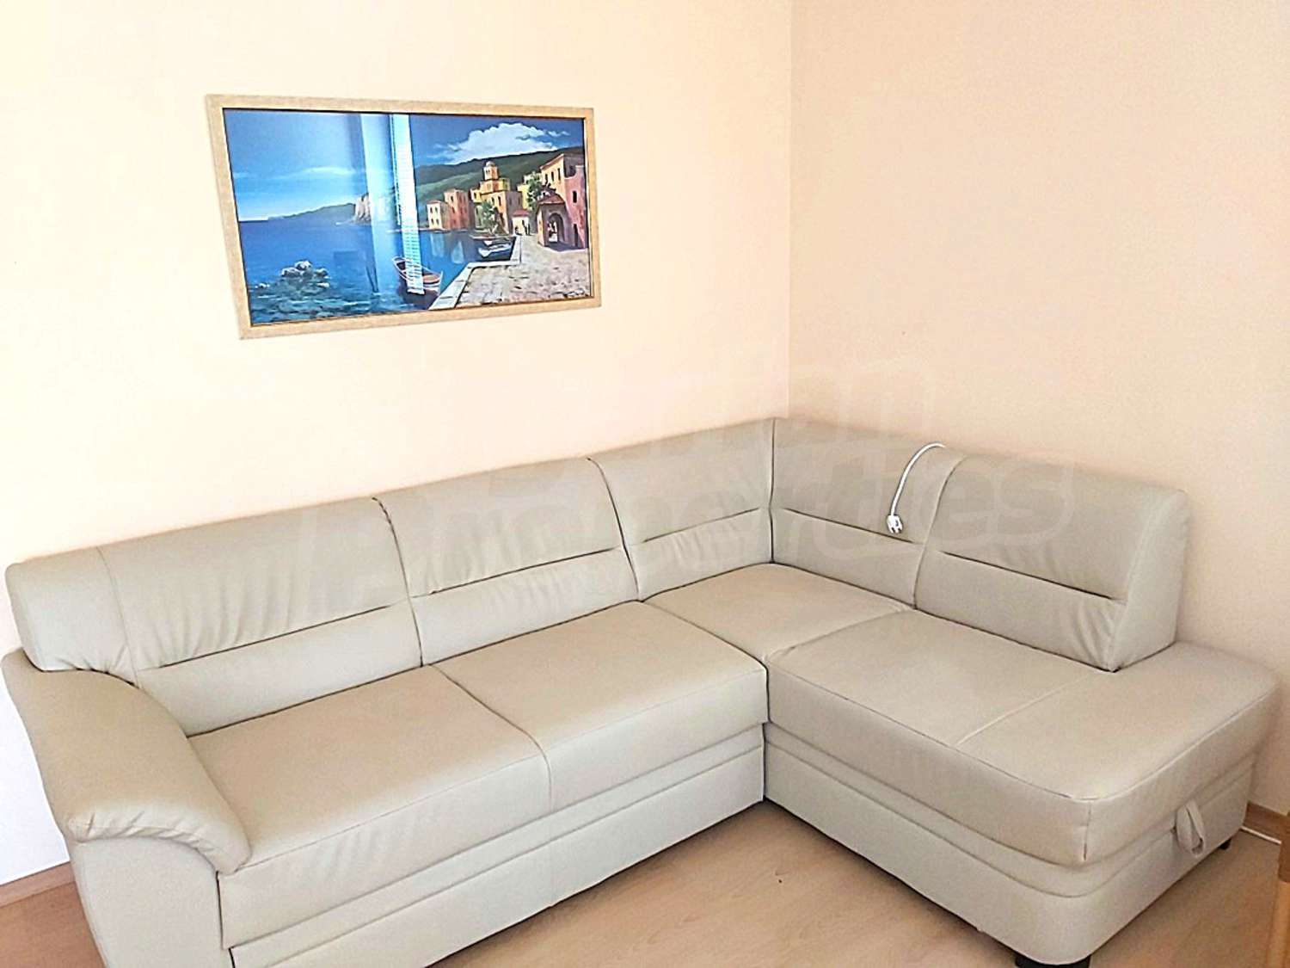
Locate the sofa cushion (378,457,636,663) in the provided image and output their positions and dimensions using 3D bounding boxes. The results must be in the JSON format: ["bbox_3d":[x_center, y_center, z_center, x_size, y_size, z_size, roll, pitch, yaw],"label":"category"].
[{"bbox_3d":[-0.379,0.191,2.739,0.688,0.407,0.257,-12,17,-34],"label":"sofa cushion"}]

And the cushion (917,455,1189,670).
[{"bbox_3d":[1.049,0.173,2.542,0.310,0.403,0.566,-12,17,-34],"label":"cushion"}]

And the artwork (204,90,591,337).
[{"bbox_3d":[-0.599,-0.756,2.737,1.124,0.590,0.029,-12,18,-35],"label":"artwork"}]

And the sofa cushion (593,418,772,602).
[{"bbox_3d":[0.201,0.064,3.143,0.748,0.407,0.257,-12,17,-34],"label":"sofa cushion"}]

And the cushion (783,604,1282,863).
[{"bbox_3d":[0.967,0.573,2.580,0.892,0.162,0.906,-12,18,-35],"label":"cushion"}]

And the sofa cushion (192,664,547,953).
[{"bbox_3d":[-0.705,0.692,2.292,0.696,0.167,0.671,-12,18,-35],"label":"sofa cushion"}]

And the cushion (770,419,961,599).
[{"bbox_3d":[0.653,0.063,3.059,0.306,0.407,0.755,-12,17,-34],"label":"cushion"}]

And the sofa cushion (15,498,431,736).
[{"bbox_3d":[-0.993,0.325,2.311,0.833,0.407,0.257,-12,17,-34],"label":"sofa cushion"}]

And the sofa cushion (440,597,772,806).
[{"bbox_3d":[-0.141,0.571,2.703,0.720,0.167,0.671,-12,18,-35],"label":"sofa cushion"}]

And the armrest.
[{"bbox_3d":[-1.099,0.542,2.004,0.314,0.279,0.794,-12,18,-35],"label":"armrest"}]

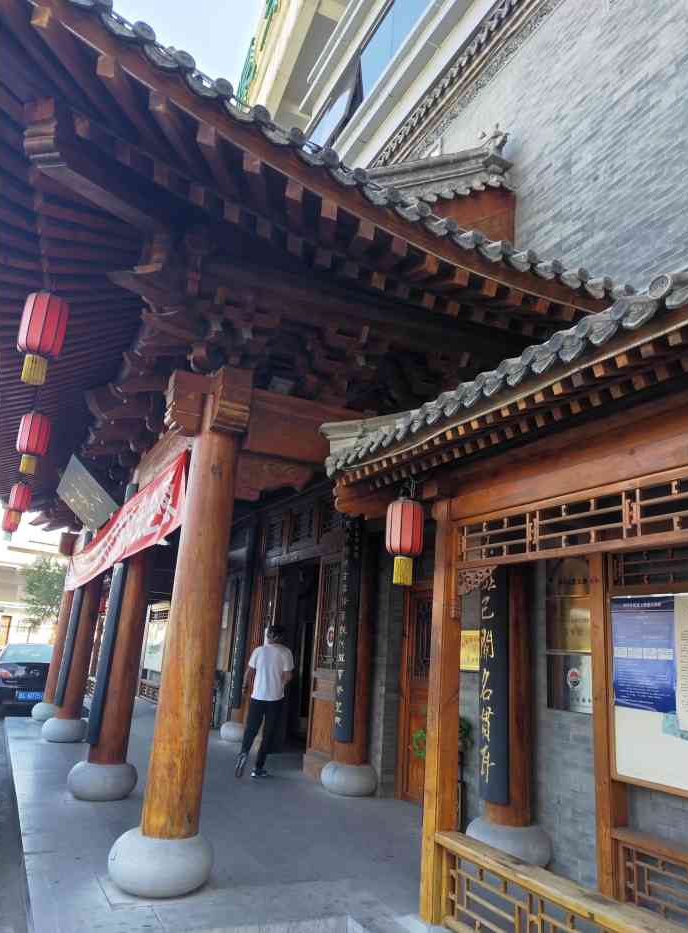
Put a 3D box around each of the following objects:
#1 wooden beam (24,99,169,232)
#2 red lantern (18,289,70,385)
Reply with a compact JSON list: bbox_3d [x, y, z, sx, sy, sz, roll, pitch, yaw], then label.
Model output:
[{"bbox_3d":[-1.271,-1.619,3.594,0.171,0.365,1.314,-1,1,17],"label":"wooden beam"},{"bbox_3d":[-1.959,-0.818,4.002,0.282,0.575,0.282,13,-19,-26],"label":"red lantern"}]

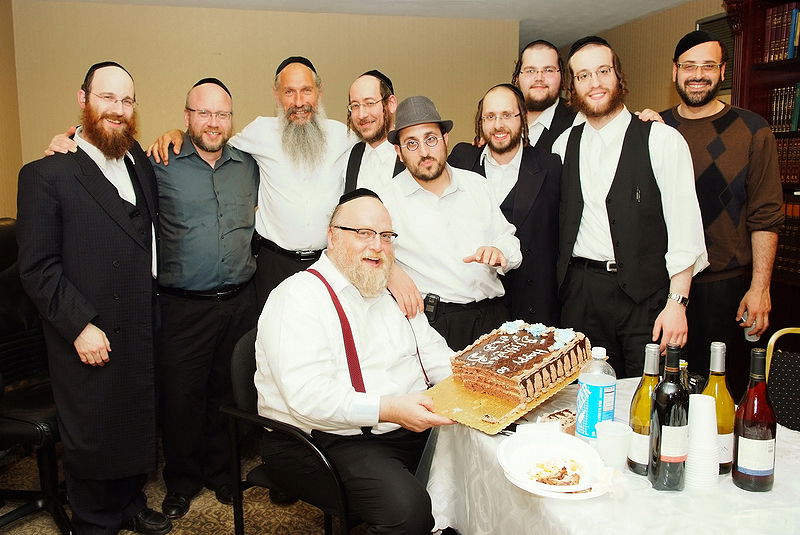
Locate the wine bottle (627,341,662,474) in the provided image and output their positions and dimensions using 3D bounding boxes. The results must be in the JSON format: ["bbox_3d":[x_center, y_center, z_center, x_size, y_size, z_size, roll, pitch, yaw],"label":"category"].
[{"bbox_3d":[0.570,0.316,1.516,0.082,0.289,0.082,2,7,20],"label":"wine bottle"}]

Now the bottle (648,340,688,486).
[{"bbox_3d":[0.585,0.318,1.438,0.077,0.304,0.077,1,7,5],"label":"bottle"}]

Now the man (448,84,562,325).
[{"bbox_3d":[0.421,0.126,2.825,0.580,1.750,0.380,1,7,10],"label":"man"}]

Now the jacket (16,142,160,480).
[{"bbox_3d":[-1.163,0.148,2.515,0.420,1.260,0.570,6,9,43],"label":"jacket"}]

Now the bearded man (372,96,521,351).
[{"bbox_3d":[0.176,0.219,2.473,0.560,1.650,0.480,-1,7,-5],"label":"bearded man"}]

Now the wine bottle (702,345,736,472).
[{"bbox_3d":[0.723,0.316,1.522,0.082,0.289,0.082,2,7,20],"label":"wine bottle"}]

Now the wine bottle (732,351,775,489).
[{"bbox_3d":[0.767,0.323,1.436,0.083,0.294,0.083,4,8,30],"label":"wine bottle"}]

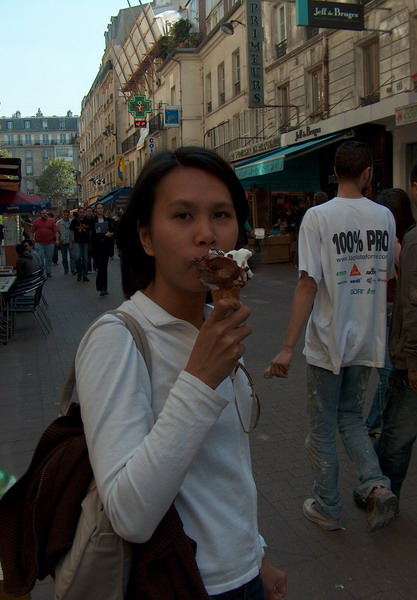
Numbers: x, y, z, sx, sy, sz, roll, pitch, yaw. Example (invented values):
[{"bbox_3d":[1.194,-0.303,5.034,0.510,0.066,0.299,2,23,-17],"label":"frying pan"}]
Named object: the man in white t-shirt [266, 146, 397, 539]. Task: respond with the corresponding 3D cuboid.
[{"bbox_3d":[0.573,0.180,2.939,0.570,1.770,0.550,-3,7,-15],"label":"man in white t-shirt"}]

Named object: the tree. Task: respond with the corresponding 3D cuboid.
[{"bbox_3d":[-24.313,-15.683,101.829,7.000,12.800,7.000,-1,6,0],"label":"tree"}]

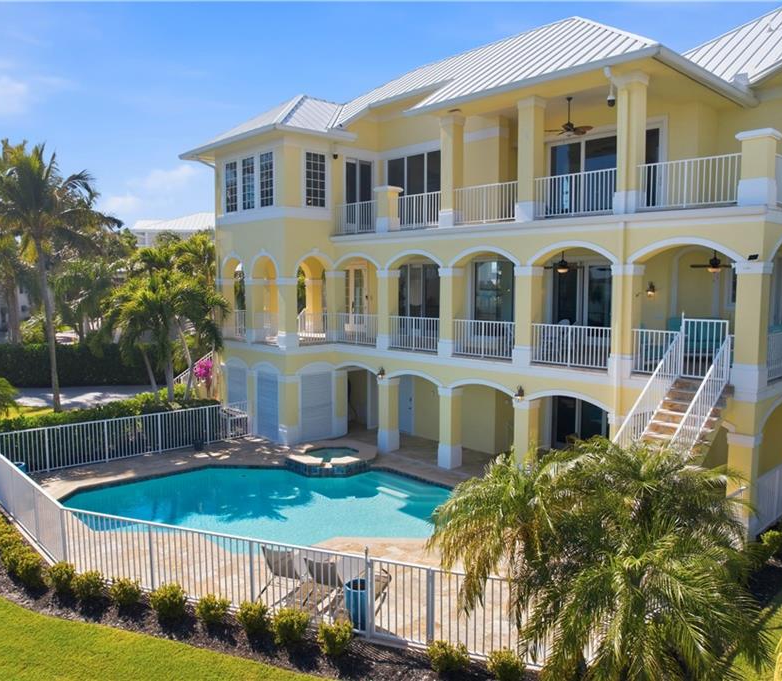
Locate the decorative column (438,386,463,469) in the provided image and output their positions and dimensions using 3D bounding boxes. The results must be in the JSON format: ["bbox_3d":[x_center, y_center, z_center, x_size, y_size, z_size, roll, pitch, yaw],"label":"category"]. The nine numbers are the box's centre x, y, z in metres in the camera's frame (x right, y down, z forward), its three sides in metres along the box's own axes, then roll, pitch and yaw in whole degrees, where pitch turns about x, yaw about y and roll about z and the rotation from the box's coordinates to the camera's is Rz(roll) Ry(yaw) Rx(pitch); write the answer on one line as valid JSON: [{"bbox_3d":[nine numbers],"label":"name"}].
[{"bbox_3d":[1.738,2.527,18.263,0.512,2.344,0.523,-5,8,-43],"label":"decorative column"}]

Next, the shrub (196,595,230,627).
[{"bbox_3d":[-2.863,4.273,10.008,0.520,0.430,0.520,-2,6,-17],"label":"shrub"}]

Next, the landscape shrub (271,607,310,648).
[{"bbox_3d":[-1.542,4.404,9.602,0.576,0.570,0.576,0,6,0],"label":"landscape shrub"}]

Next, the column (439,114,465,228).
[{"bbox_3d":[1.719,-4.658,17.449,0.520,2.980,0.510,5,8,43],"label":"column"}]

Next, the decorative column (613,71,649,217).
[{"bbox_3d":[5.185,-4.229,13.555,0.556,2.931,0.530,-5,8,-44],"label":"decorative column"}]

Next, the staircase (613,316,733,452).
[{"bbox_3d":[4.739,2.011,11.353,4.920,4.670,1.130,-5,8,-43],"label":"staircase"}]

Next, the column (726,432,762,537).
[{"bbox_3d":[6.989,2.938,12.423,0.530,2.189,0.509,-5,8,-44],"label":"column"}]

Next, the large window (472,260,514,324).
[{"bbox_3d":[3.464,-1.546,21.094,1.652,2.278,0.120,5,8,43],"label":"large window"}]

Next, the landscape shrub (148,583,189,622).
[{"bbox_3d":[-3.679,4.332,10.347,0.593,0.583,0.593,5,8,43],"label":"landscape shrub"}]

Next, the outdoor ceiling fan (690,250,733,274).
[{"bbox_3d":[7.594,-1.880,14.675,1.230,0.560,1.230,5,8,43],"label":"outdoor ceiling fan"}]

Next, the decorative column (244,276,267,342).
[{"bbox_3d":[-4.524,-0.976,21.078,0.488,2.226,0.504,-5,8,-44],"label":"decorative column"}]

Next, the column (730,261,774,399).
[{"bbox_3d":[6.985,-0.180,12.131,0.567,2.645,0.519,-5,8,-44],"label":"column"}]

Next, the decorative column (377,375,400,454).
[{"bbox_3d":[-0.050,2.286,19.614,0.519,2.321,0.503,-5,8,-44],"label":"decorative column"}]

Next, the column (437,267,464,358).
[{"bbox_3d":[1.693,-0.787,17.509,0.530,2.470,0.519,-5,8,-44],"label":"column"}]

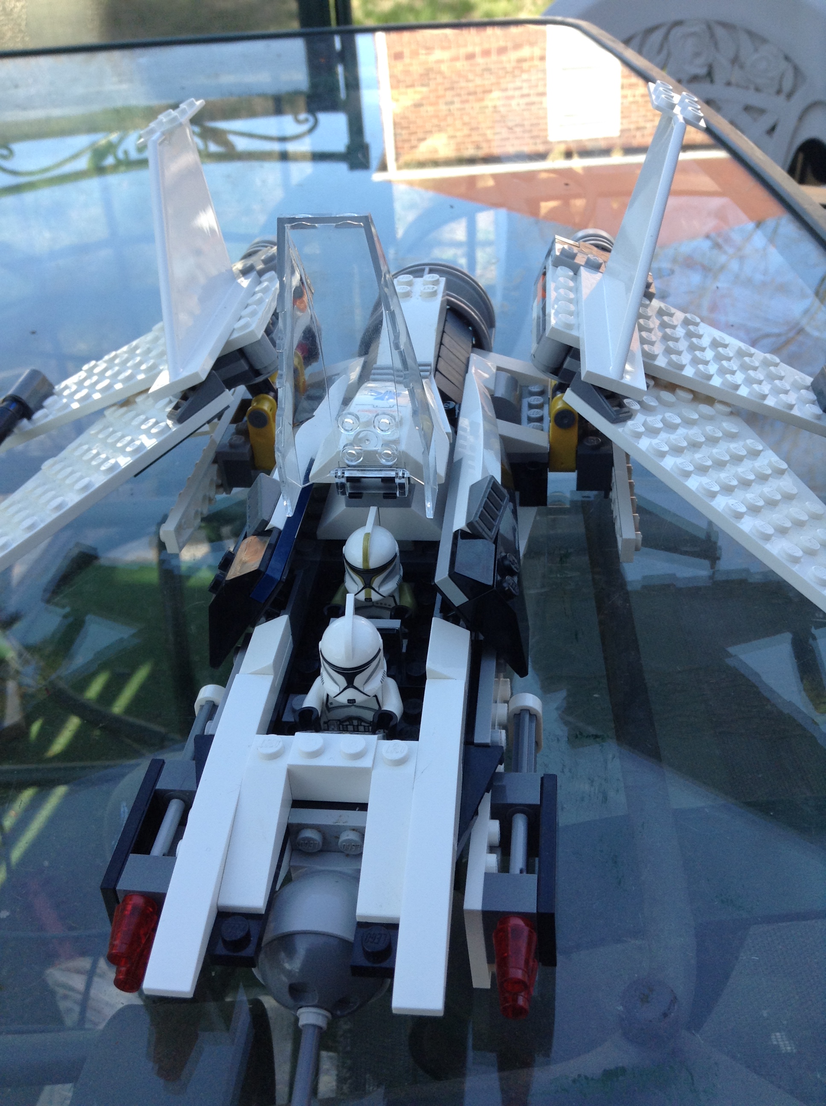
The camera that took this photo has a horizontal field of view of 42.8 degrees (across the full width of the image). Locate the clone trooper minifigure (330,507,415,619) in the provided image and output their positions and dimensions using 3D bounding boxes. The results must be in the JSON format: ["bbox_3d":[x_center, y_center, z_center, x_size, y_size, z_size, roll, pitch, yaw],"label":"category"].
[{"bbox_3d":[-0.009,0.009,0.241,0.023,0.036,0.020,2,38,5],"label":"clone trooper minifigure"}]

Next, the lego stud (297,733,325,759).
[{"bbox_3d":[-0.019,0.036,0.196,0.005,0.002,0.005,2,38,5],"label":"lego stud"}]

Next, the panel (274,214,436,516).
[{"bbox_3d":[-0.013,-0.040,0.217,0.032,0.077,0.023,1,48,5],"label":"panel"}]

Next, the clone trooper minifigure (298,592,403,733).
[{"bbox_3d":[-0.012,0.027,0.214,0.023,0.036,0.020,2,38,5],"label":"clone trooper minifigure"}]

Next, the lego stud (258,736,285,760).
[{"bbox_3d":[-0.026,0.036,0.196,0.005,0.002,0.005,2,38,5],"label":"lego stud"}]

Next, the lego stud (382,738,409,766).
[{"bbox_3d":[-0.003,0.037,0.194,0.005,0.002,0.005,2,38,5],"label":"lego stud"}]

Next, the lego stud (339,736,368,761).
[{"bbox_3d":[-0.011,0.036,0.196,0.005,0.002,0.005,2,38,5],"label":"lego stud"}]

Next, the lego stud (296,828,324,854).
[{"bbox_3d":[-0.019,0.055,0.201,0.005,0.005,0.002,2,38,5],"label":"lego stud"}]

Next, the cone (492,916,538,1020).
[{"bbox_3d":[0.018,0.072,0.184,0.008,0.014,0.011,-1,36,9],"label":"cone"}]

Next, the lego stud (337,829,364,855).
[{"bbox_3d":[-0.012,0.055,0.200,0.005,0.005,0.002,2,38,5],"label":"lego stud"}]

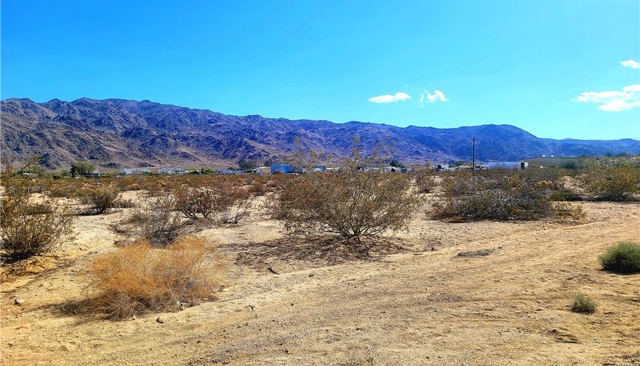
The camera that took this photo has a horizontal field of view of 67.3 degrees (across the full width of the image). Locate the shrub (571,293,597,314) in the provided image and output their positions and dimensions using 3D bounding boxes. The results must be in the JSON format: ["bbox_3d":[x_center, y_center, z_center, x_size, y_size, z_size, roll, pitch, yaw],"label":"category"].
[{"bbox_3d":[2.929,1.330,5.343,0.290,0.220,0.270,0,2,0],"label":"shrub"}]

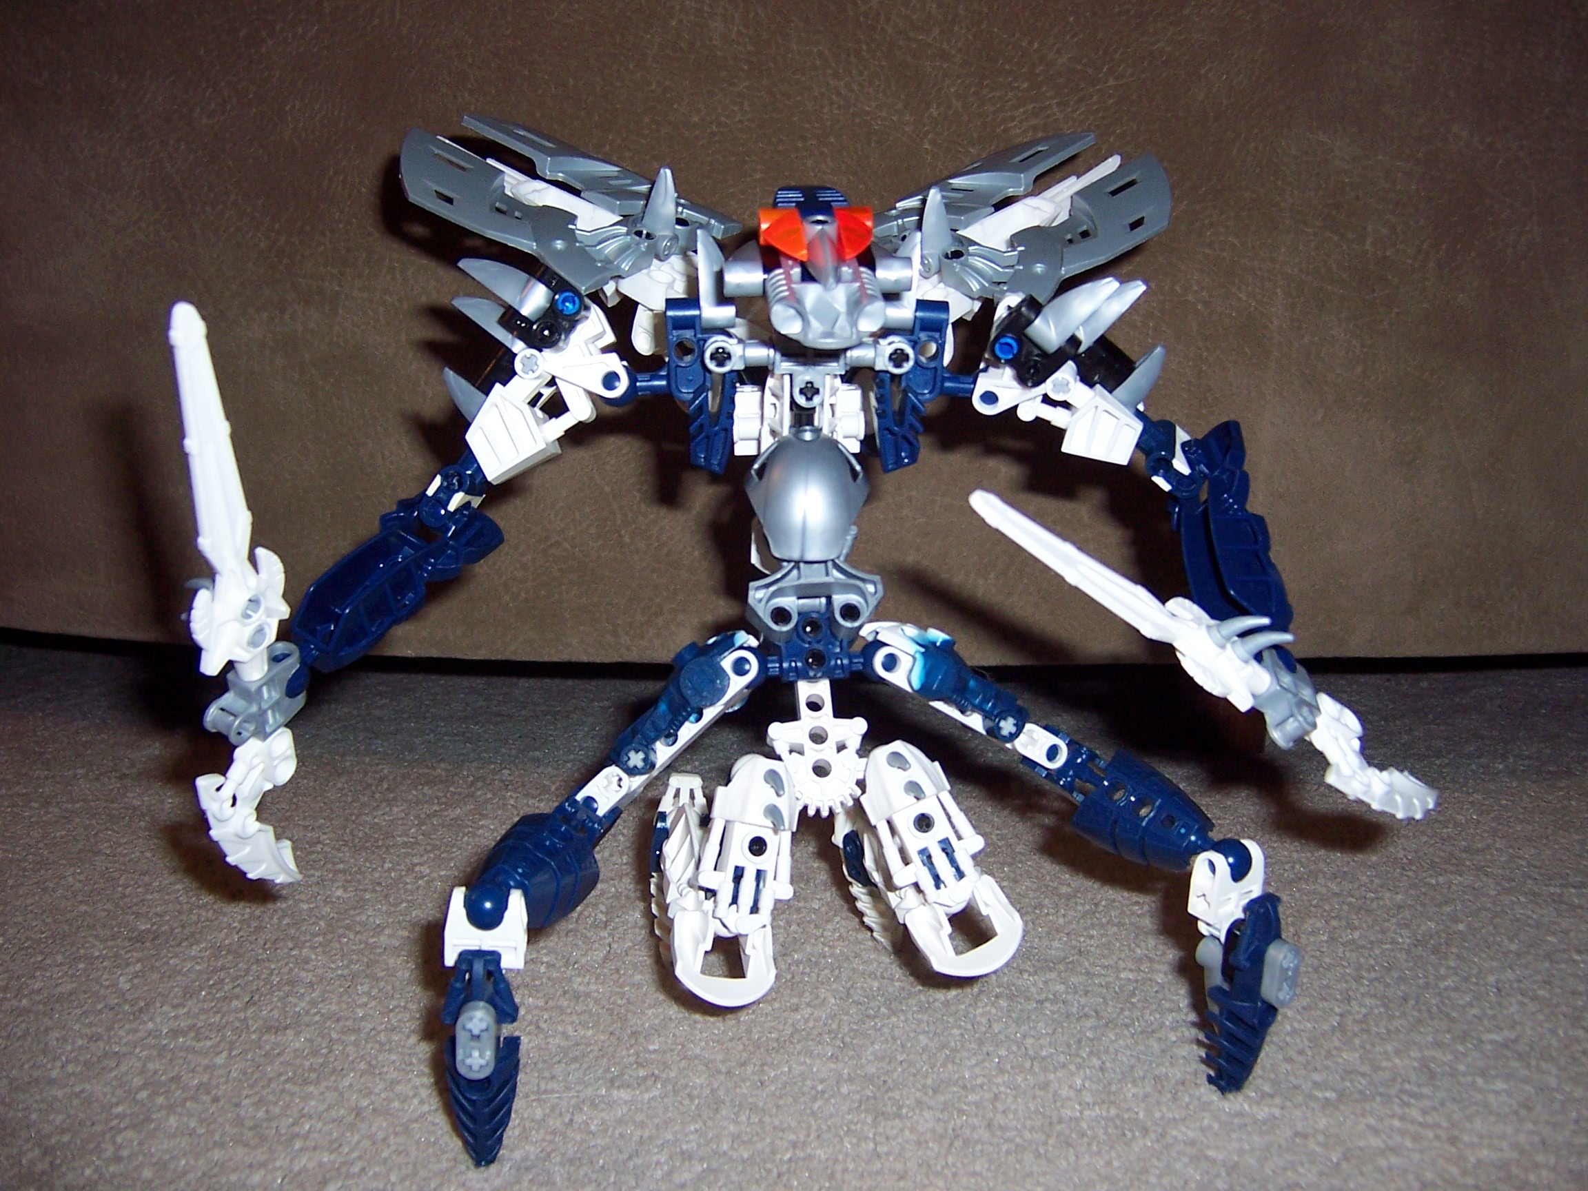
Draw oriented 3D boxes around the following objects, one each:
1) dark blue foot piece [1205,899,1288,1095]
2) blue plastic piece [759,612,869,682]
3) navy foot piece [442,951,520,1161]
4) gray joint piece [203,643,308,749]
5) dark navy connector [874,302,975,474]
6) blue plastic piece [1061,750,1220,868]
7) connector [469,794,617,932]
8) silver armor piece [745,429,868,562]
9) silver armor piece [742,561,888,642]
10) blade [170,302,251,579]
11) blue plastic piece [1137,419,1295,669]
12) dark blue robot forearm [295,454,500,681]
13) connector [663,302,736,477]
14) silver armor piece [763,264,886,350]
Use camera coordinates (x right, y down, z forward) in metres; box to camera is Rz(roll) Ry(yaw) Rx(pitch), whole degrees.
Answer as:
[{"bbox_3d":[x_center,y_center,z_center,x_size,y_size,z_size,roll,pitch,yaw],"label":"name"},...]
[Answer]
[{"bbox_3d":[0.104,0.091,0.348,0.015,0.046,0.013,2,10,-34],"label":"dark blue foot piece"},{"bbox_3d":[0.005,0.012,0.357,0.025,0.017,0.010,-2,-12,0],"label":"blue plastic piece"},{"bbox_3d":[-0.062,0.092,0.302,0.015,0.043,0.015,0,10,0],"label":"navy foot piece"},{"bbox_3d":[-0.119,0.022,0.335,0.013,0.017,0.022,14,32,26],"label":"gray joint piece"},{"bbox_3d":[0.029,-0.048,0.343,0.022,0.040,0.012,0,14,0],"label":"dark navy connector"},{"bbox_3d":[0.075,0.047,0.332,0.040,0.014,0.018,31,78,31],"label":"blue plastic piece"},{"bbox_3d":[-0.054,0.057,0.325,0.021,0.017,0.054,17,26,15],"label":"connector"},{"bbox_3d":[0.003,-0.022,0.340,0.028,0.030,0.016,0,14,0],"label":"silver armor piece"},{"bbox_3d":[0.005,0.002,0.354,0.032,0.019,0.012,-2,-16,0],"label":"silver armor piece"},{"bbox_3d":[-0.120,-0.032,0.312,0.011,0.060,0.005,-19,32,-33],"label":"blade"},{"bbox_3d":[0.098,-0.012,0.345,0.025,0.053,0.019,-20,0,22],"label":"blue plastic piece"},{"bbox_3d":[-0.088,-0.006,0.338,0.018,0.015,0.064,21,68,41],"label":"dark blue robot forearm"},{"bbox_3d":[-0.021,-0.047,0.343,0.017,0.040,0.012,0,14,0],"label":"connector"},{"bbox_3d":[0.007,-0.064,0.333,0.026,0.016,0.020,-2,20,-4],"label":"silver armor piece"}]

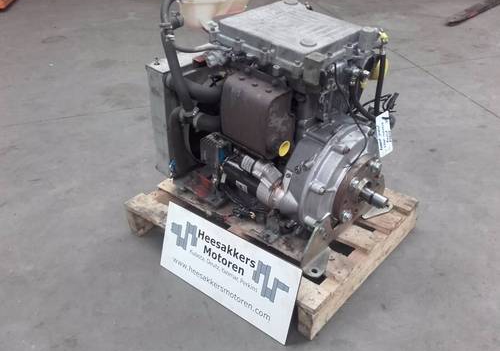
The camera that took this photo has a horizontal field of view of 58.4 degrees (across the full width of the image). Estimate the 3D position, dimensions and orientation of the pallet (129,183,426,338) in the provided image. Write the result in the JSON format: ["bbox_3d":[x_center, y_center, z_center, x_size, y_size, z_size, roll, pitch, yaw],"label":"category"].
[{"bbox_3d":[0.082,0.170,1.913,0.971,0.134,0.760,22,38,36],"label":"pallet"}]

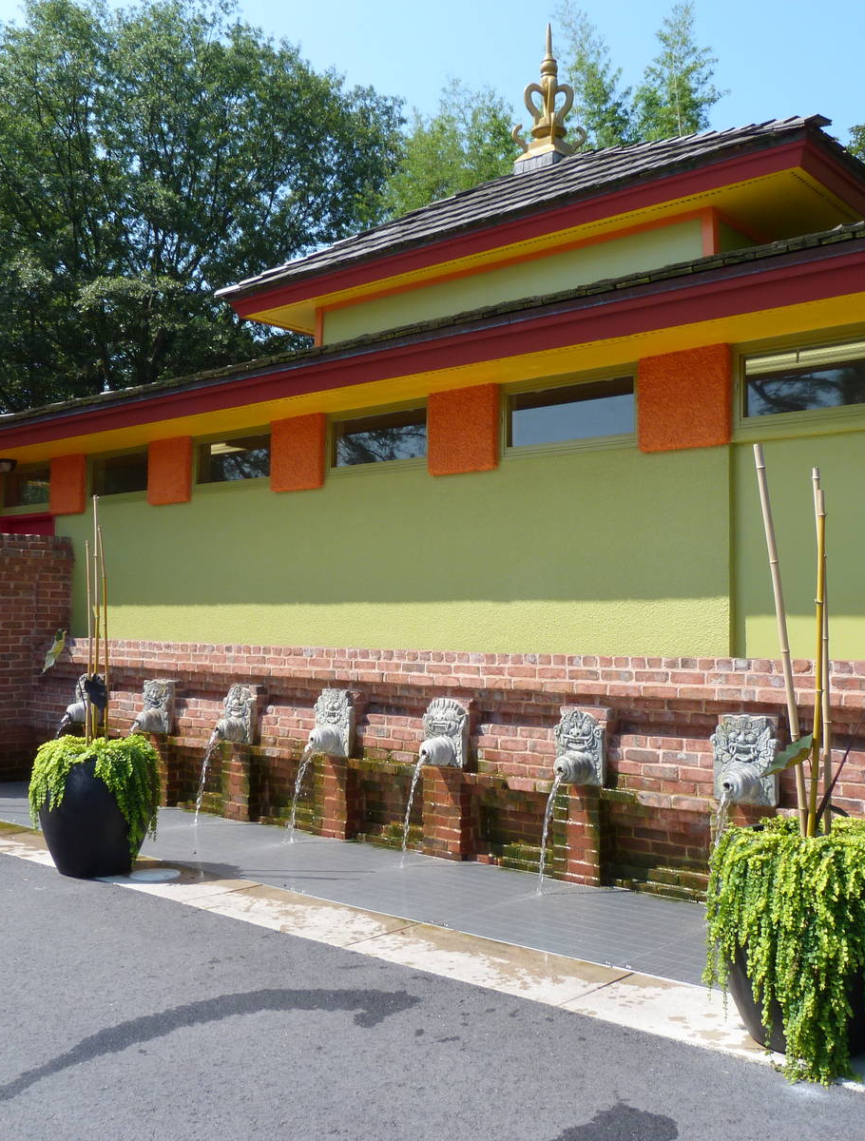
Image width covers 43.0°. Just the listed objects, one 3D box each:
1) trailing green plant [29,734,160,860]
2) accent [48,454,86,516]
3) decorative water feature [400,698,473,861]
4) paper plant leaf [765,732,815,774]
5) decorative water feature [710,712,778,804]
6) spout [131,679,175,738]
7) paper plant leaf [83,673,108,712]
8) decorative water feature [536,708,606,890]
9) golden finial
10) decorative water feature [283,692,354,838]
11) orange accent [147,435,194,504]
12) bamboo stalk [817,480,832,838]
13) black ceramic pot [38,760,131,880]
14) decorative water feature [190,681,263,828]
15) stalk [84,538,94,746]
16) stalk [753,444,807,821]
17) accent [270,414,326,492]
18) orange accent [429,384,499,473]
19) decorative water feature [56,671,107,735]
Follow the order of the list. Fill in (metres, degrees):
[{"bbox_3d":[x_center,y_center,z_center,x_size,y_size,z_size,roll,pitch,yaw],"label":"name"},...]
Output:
[{"bbox_3d":[-1.817,1.192,5.960,0.680,0.610,0.680,0,-3,0],"label":"trailing green plant"},{"bbox_3d":[-3.287,-0.763,9.959,0.520,0.530,0.080,-2,-4,40],"label":"accent"},{"bbox_3d":[-0.015,1.200,6.295,0.300,0.907,0.390,-2,-4,40],"label":"decorative water feature"},{"bbox_3d":[1.154,0.593,3.550,0.160,0.130,0.130,1,-3,-11],"label":"paper plant leaf"},{"bbox_3d":[1.419,0.886,5.111,0.335,0.407,0.260,-2,-3,40],"label":"decorative water feature"},{"bbox_3d":[-2.097,1.008,8.045,0.305,0.400,0.270,-2,-3,40],"label":"spout"},{"bbox_3d":[-1.806,0.657,5.900,0.135,0.210,0.080,1,-3,-17],"label":"paper plant leaf"},{"bbox_3d":[0.686,1.177,5.707,0.300,0.907,0.390,-2,-4,40],"label":"decorative water feature"},{"bbox_3d":[1.047,-4.344,9.976,0.500,1.278,0.500,-2,-4,40],"label":"golden finial"},{"bbox_3d":[-0.729,1.201,6.808,0.300,0.900,0.400,-2,-3,40],"label":"decorative water feature"},{"bbox_3d":[-2.130,-0.798,8.997,0.550,0.530,0.080,-2,-4,40],"label":"orange accent"},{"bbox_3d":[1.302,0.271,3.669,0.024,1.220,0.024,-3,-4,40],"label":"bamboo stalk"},{"bbox_3d":[-1.825,1.295,5.970,0.600,0.660,0.600,0,-3,0],"label":"black ceramic pot"},{"bbox_3d":[-1.416,1.244,7.471,0.300,0.907,0.390,-2,-4,40],"label":"decorative water feature"},{"bbox_3d":[-1.876,0.382,6.020,0.020,1.113,0.020,-4,-3,40],"label":"stalk"},{"bbox_3d":[1.146,0.229,3.600,0.035,1.285,0.035,-7,3,0],"label":"stalk"},{"bbox_3d":[-0.939,-0.831,7.853,0.529,0.503,0.090,-2,-3,40],"label":"accent"},{"bbox_3d":[0.220,-0.866,6.883,0.547,0.507,0.090,-2,-3,40],"label":"orange accent"},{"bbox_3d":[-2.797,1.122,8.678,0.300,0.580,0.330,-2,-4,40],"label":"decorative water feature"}]

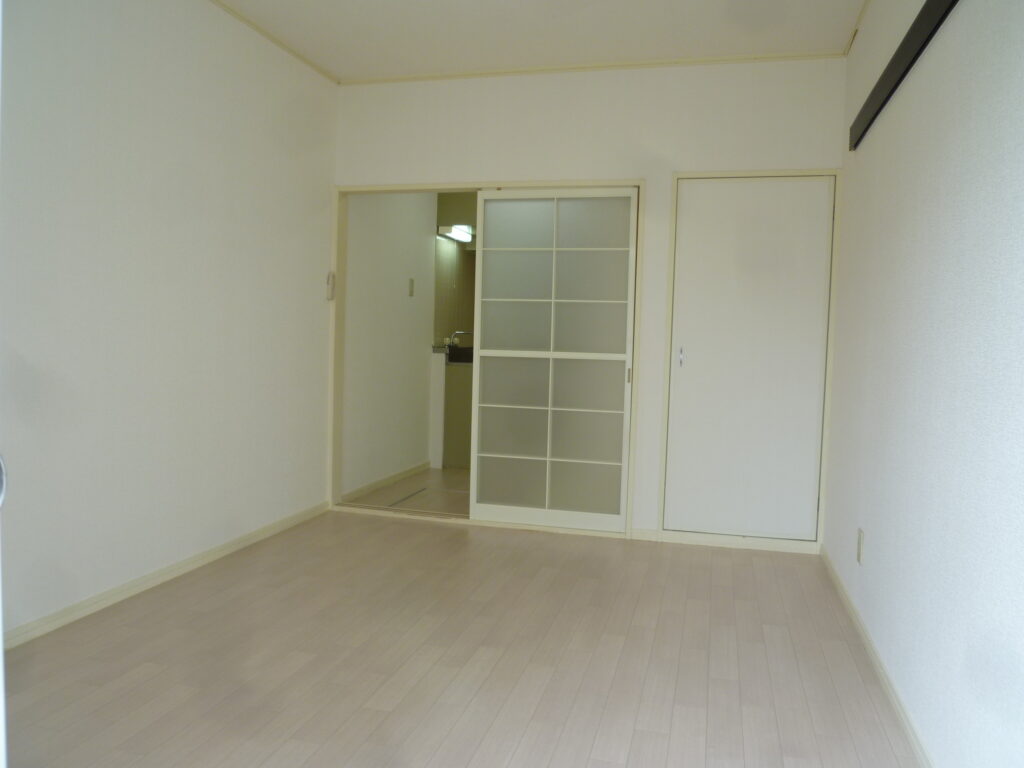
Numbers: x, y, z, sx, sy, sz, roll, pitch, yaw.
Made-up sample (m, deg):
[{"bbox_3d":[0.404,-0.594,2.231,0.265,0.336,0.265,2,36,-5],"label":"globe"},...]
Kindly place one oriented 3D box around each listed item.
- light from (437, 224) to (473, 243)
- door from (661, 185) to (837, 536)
[{"bbox_3d":[-0.452,-1.197,5.931,0.117,0.065,0.452,2,3,14],"label":"light"},{"bbox_3d":[1.150,-0.108,3.633,0.771,1.835,0.100,2,3,14],"label":"door"}]

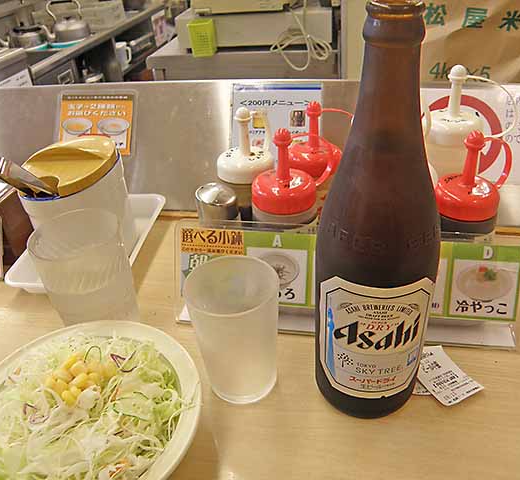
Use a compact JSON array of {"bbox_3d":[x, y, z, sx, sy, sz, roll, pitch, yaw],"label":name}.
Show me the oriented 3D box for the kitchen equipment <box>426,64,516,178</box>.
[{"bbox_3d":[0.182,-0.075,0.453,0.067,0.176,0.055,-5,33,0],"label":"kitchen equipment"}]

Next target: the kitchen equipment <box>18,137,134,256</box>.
[{"bbox_3d":[-0.177,-0.032,0.478,0.100,0.120,0.100,18,39,30],"label":"kitchen equipment"}]

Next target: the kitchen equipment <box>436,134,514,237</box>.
[{"bbox_3d":[0.163,-0.016,0.389,0.059,0.152,0.055,-5,33,0],"label":"kitchen equipment"}]

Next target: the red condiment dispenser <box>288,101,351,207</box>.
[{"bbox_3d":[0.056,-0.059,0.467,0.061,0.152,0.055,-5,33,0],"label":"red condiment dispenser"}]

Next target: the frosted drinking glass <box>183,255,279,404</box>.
[{"bbox_3d":[-0.015,0.067,0.340,0.063,0.091,0.063,-5,33,0],"label":"frosted drinking glass"}]

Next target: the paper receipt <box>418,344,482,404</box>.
[{"bbox_3d":[0.135,0.097,0.353,0.032,0.006,0.046,-16,35,-17],"label":"paper receipt"}]

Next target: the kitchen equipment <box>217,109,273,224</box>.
[{"bbox_3d":[-0.011,-0.053,0.466,0.055,0.152,0.055,-5,33,0],"label":"kitchen equipment"}]

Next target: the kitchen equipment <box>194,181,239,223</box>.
[{"bbox_3d":[-0.040,-0.007,0.460,0.039,0.085,0.039,-5,33,0],"label":"kitchen equipment"}]

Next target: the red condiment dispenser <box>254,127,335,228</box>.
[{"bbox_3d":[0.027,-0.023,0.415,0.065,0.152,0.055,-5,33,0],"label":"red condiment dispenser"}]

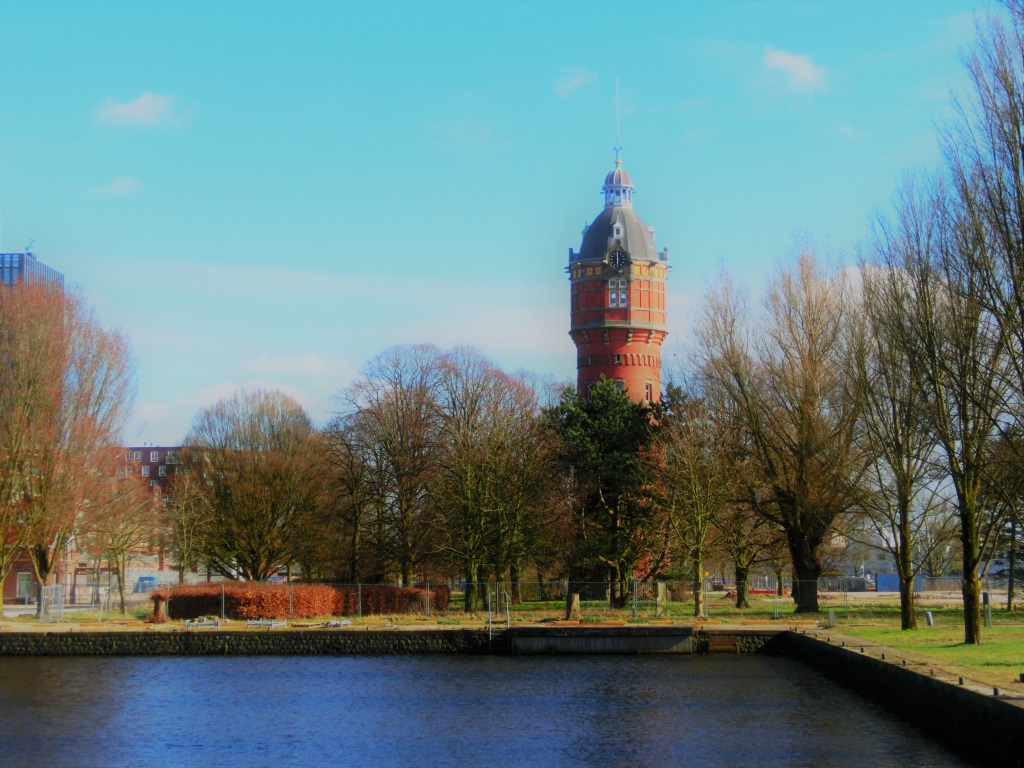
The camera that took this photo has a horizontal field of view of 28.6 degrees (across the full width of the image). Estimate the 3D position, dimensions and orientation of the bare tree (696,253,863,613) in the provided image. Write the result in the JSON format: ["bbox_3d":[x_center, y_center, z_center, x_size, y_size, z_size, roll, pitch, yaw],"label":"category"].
[{"bbox_3d":[15.456,2.720,116.234,9.592,20.846,9.592,0,-5,0],"label":"bare tree"}]

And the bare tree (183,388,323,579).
[{"bbox_3d":[-15.344,6.866,119.872,8.343,13.249,8.343,0,-5,0],"label":"bare tree"}]

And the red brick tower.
[{"bbox_3d":[9.251,-0.976,174.811,8.687,38.850,8.687,0,-5,0],"label":"red brick tower"}]

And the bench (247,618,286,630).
[{"bbox_3d":[-10.430,10.126,85.433,1.600,0.500,0.550,0,-5,0],"label":"bench"}]

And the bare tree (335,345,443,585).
[{"bbox_3d":[-7.796,5.795,126.999,7.200,16.677,7.200,0,-5,0],"label":"bare tree"}]

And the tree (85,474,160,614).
[{"bbox_3d":[-21.428,8.820,110.656,4.181,7.683,4.181,0,-5,0],"label":"tree"}]

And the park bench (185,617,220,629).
[{"bbox_3d":[-13.150,10.126,85.433,1.450,0.500,0.550,0,-5,0],"label":"park bench"}]

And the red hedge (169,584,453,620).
[{"bbox_3d":[-10.770,11.295,105.410,15.094,1.800,3.500,1,-5,-6],"label":"red hedge"}]

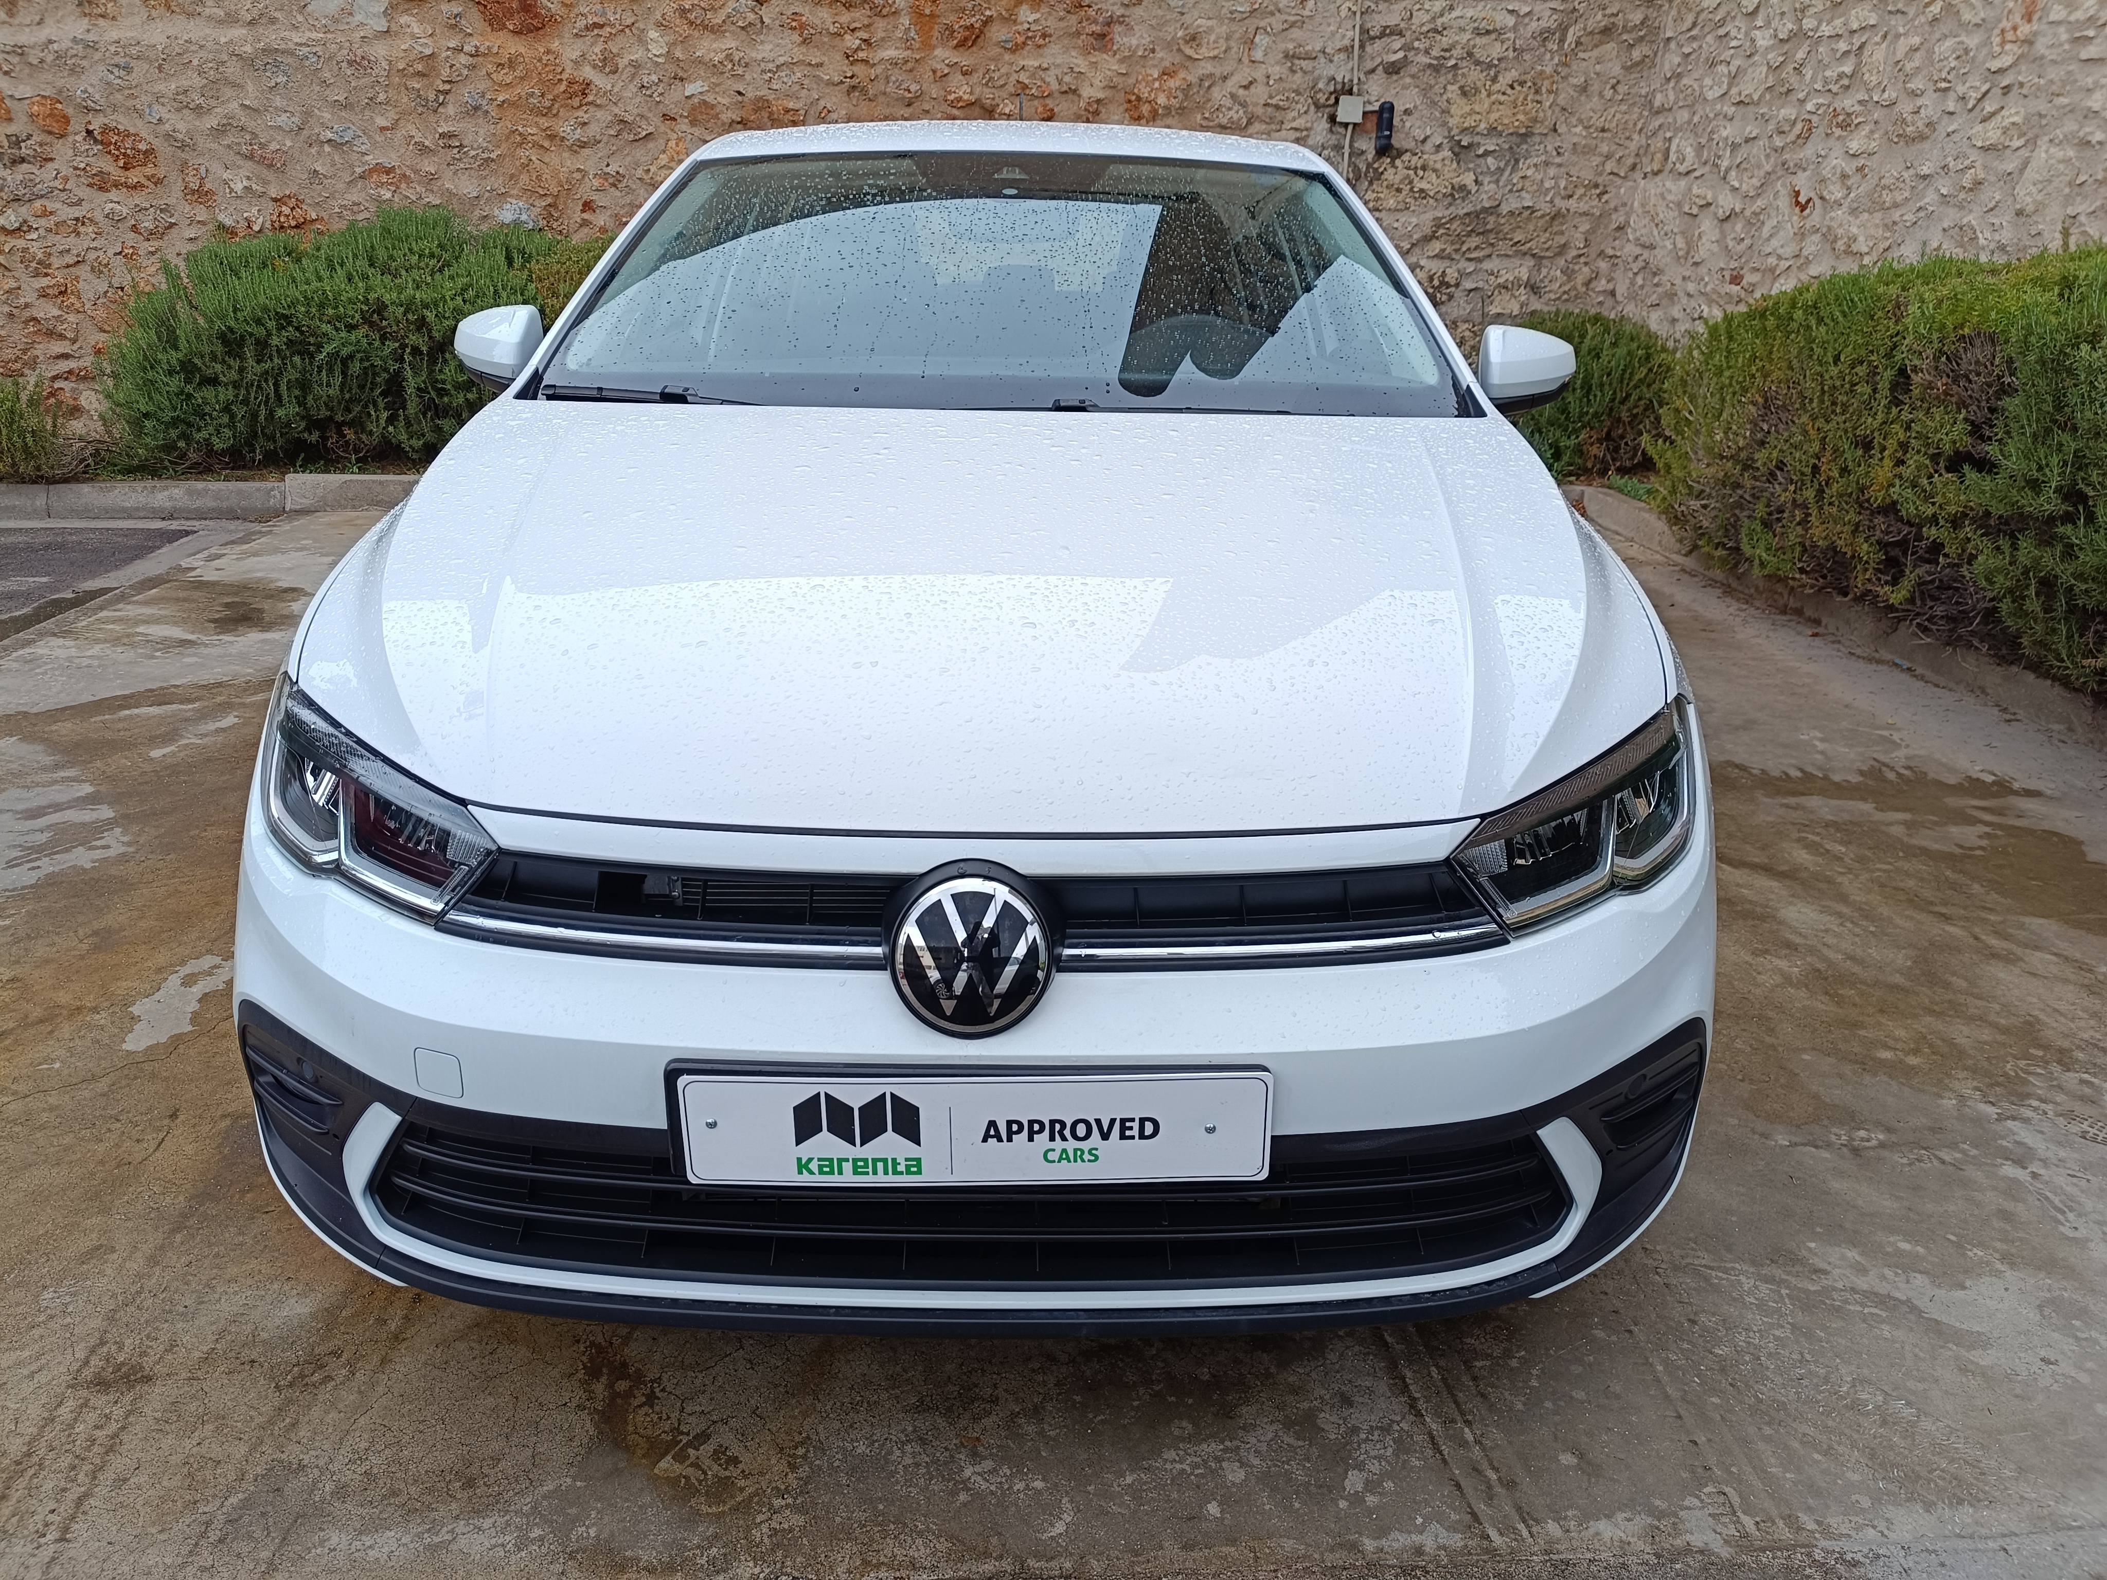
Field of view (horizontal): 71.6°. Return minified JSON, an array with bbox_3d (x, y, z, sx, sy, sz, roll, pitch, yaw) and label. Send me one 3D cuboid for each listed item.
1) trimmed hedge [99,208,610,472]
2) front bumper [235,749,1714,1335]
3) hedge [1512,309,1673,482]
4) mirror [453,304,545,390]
[{"bbox_3d":[-3.316,-2.240,7.434,2.750,1.300,1.100,1,19,-1],"label":"trimmed hedge"},{"bbox_3d":[-0.075,0.228,1.530,1.720,0.540,0.490,1,19,-1],"label":"front bumper"},{"bbox_3d":[2.799,-2.039,7.742,1.100,0.960,0.950,1,19,-1],"label":"hedge"},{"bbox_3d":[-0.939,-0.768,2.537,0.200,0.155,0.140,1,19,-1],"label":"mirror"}]

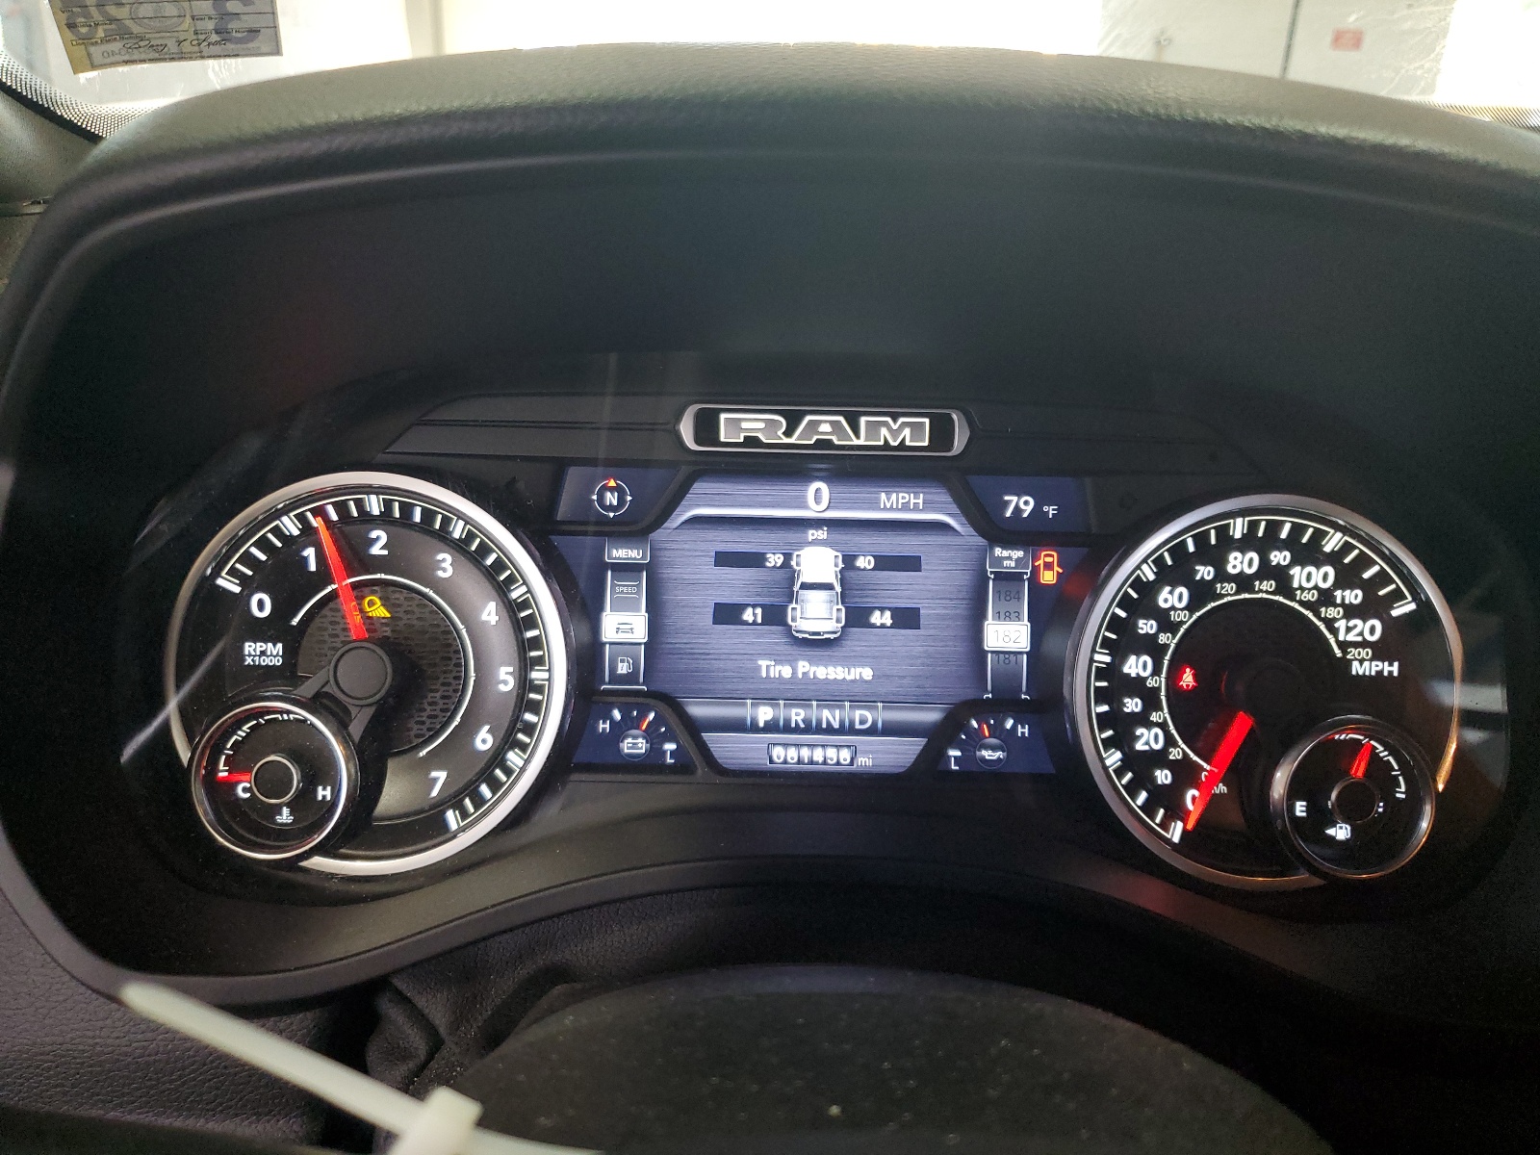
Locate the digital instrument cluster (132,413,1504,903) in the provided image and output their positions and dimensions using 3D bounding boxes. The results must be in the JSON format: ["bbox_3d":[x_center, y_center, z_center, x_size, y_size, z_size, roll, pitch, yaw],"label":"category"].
[{"bbox_3d":[0.016,0.020,0.333,0.380,0.139,0.050,1,3,-1],"label":"digital instrument cluster"}]

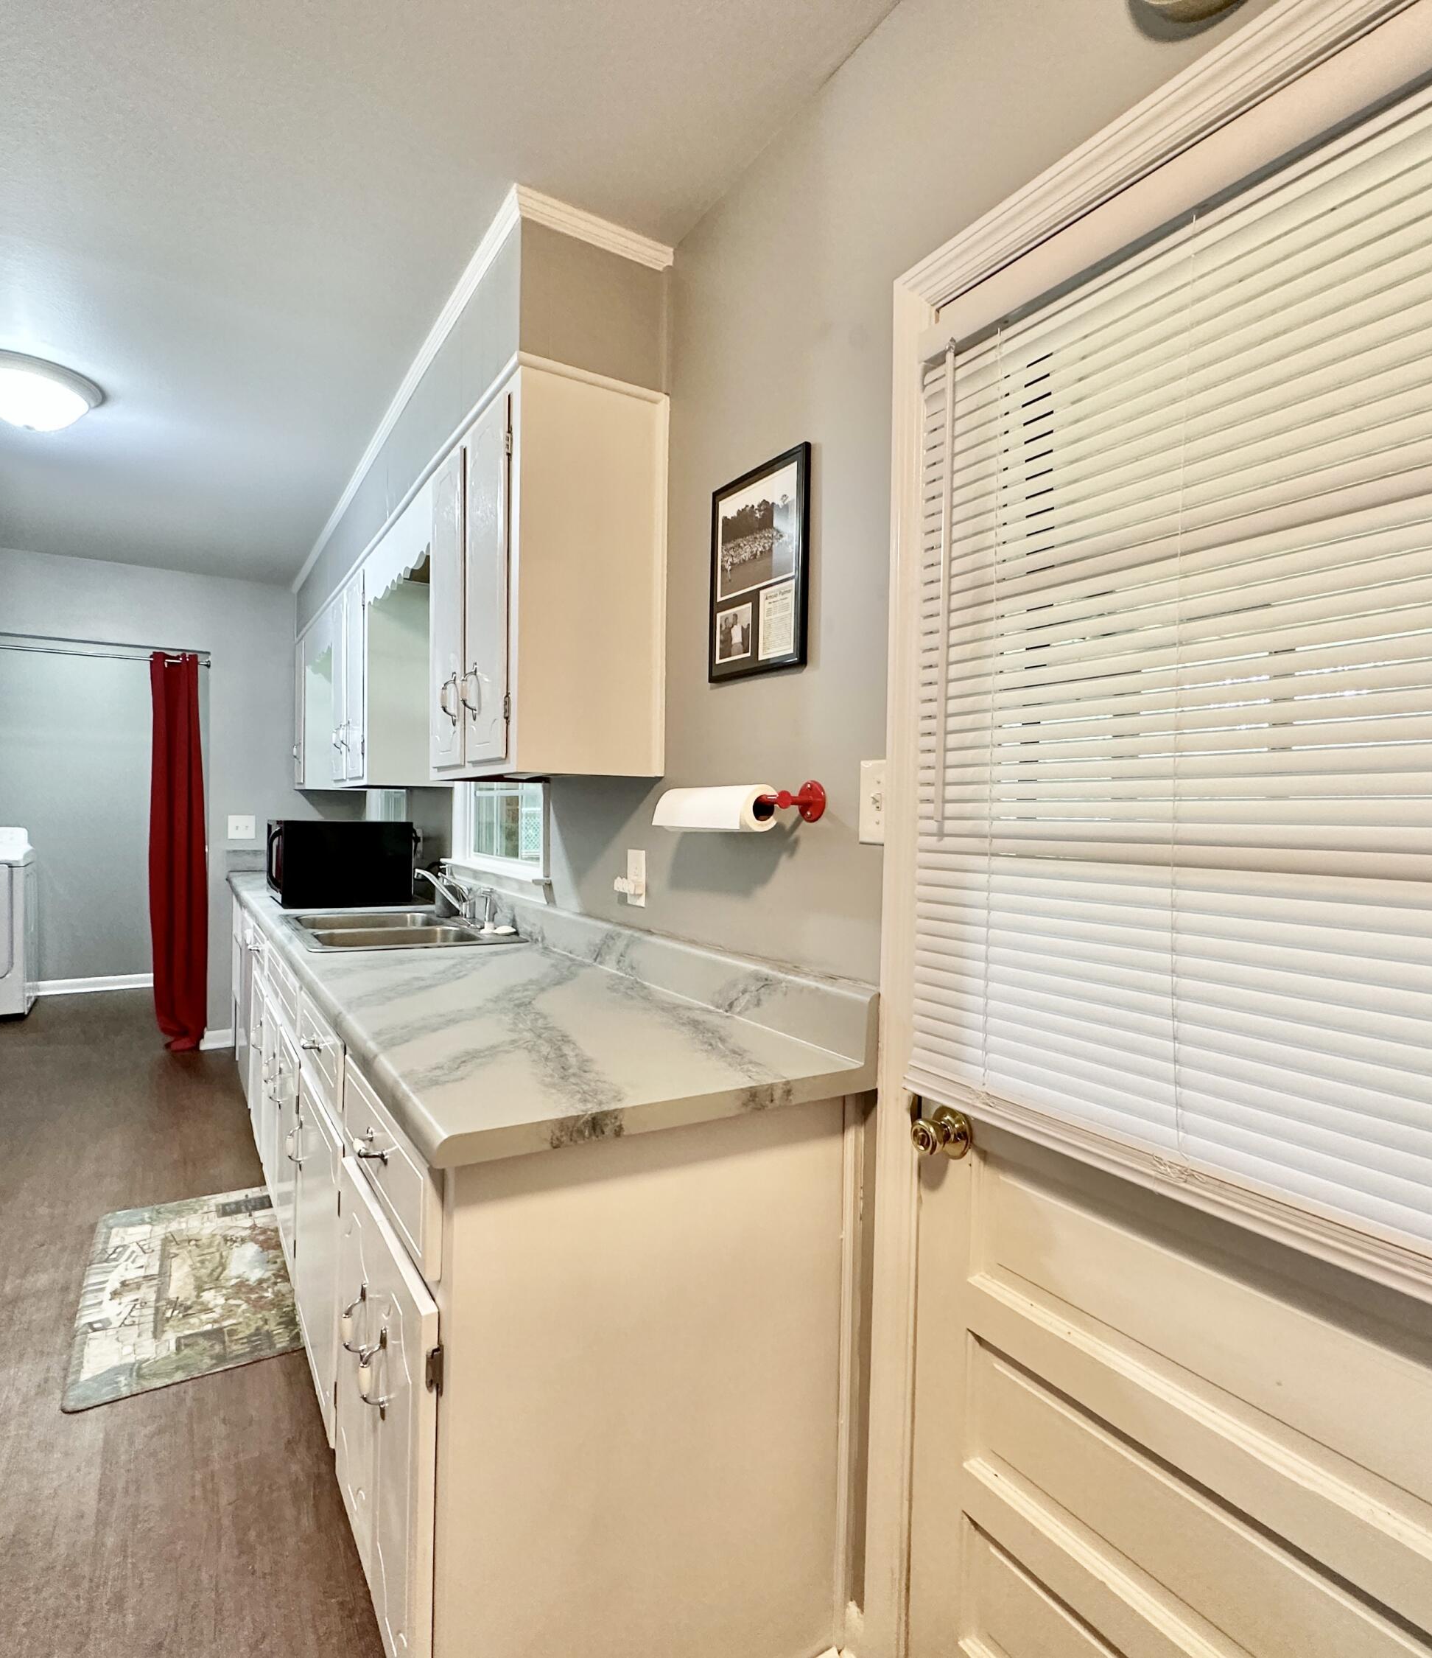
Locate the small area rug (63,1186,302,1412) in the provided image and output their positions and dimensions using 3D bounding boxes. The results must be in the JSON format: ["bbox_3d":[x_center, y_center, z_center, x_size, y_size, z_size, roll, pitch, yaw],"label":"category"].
[{"bbox_3d":[-1.433,1.200,2.455,0.505,0.012,1.079,0,1,-31],"label":"small area rug"}]

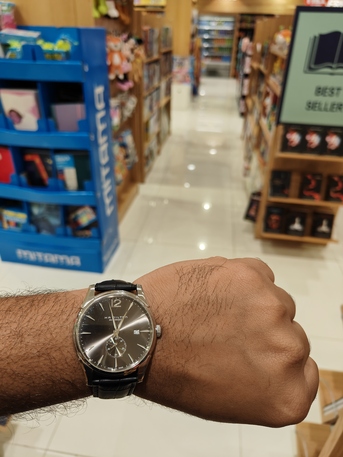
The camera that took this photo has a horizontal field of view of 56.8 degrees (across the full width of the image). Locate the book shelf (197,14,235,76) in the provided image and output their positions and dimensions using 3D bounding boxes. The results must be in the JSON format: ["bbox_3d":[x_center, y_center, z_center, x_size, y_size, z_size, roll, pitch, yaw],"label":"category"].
[{"bbox_3d":[1.622,-6.910,12.053,1.307,2.022,0.450,6,32,6],"label":"book shelf"}]

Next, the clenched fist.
[{"bbox_3d":[0.033,0.069,0.195,0.105,0.062,0.090,2,69,-2],"label":"clenched fist"}]

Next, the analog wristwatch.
[{"bbox_3d":[-0.031,0.064,0.187,0.046,0.052,0.064,0,66,-6],"label":"analog wristwatch"}]

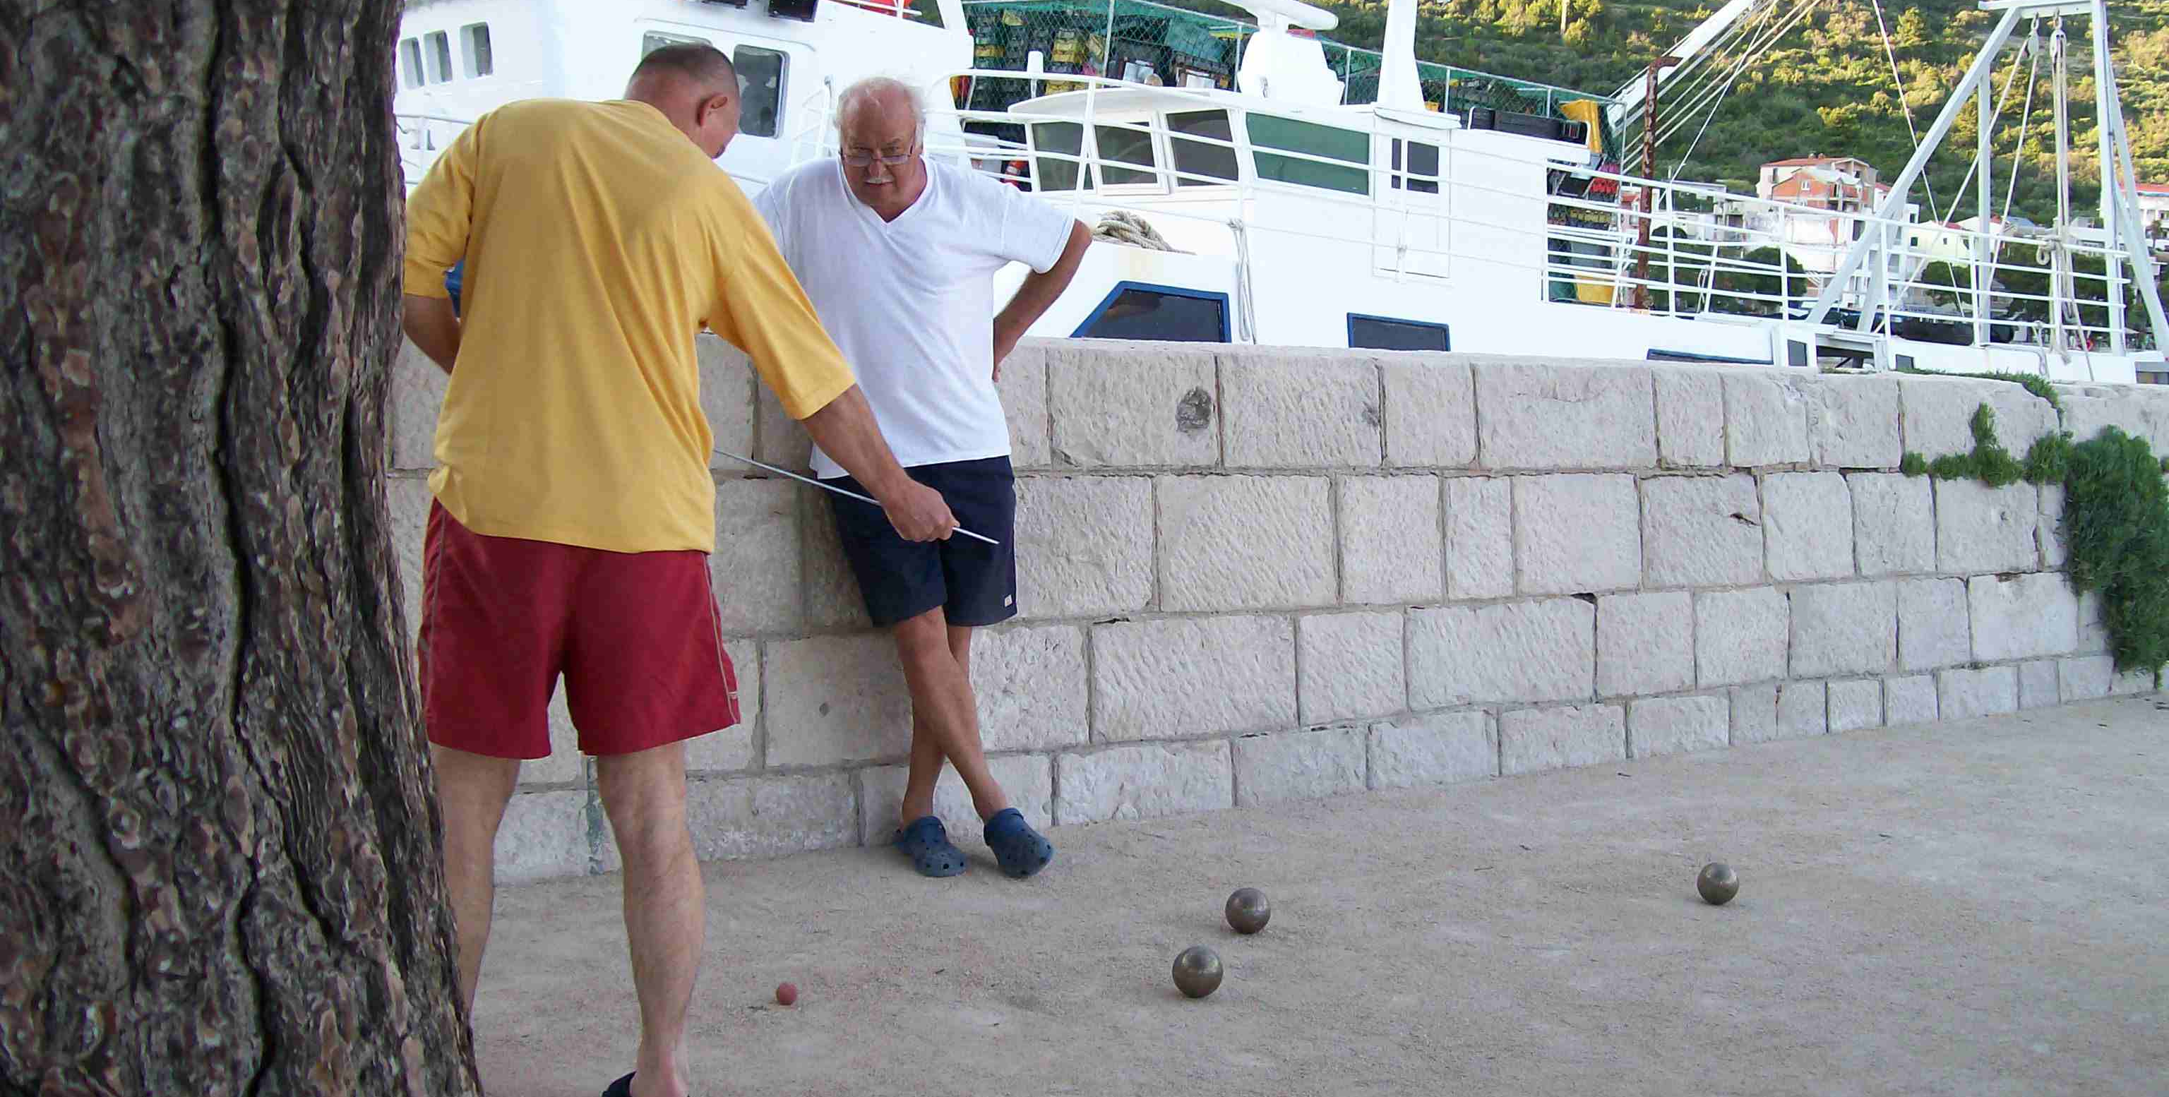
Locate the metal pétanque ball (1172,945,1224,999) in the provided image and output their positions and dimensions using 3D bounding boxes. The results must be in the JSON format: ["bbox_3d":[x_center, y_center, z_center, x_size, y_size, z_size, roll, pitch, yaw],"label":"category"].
[{"bbox_3d":[0.175,0.652,3.475,0.078,0.078,0.078,0,2,0],"label":"metal pétanque ball"}]

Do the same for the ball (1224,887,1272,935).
[{"bbox_3d":[0.283,0.627,3.900,0.078,0.078,0.078,0,2,0],"label":"ball"}]

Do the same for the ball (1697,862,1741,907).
[{"bbox_3d":[1.193,0.631,4.245,0.078,0.078,0.078,0,2,0],"label":"ball"}]

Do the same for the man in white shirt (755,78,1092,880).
[{"bbox_3d":[-0.305,-0.169,4.690,0.650,1.630,0.500,-1,3,-22],"label":"man in white shirt"}]

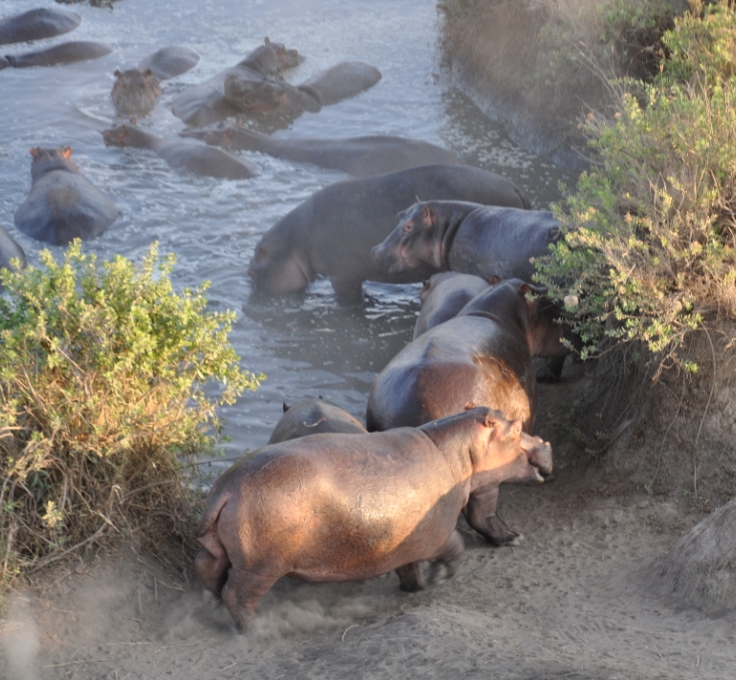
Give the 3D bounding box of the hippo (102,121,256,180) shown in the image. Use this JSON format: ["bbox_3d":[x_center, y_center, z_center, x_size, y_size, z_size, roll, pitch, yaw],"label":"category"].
[{"bbox_3d":[-2.331,-1.881,32.746,2.500,1.200,1.050,14,28,29],"label":"hippo"}]

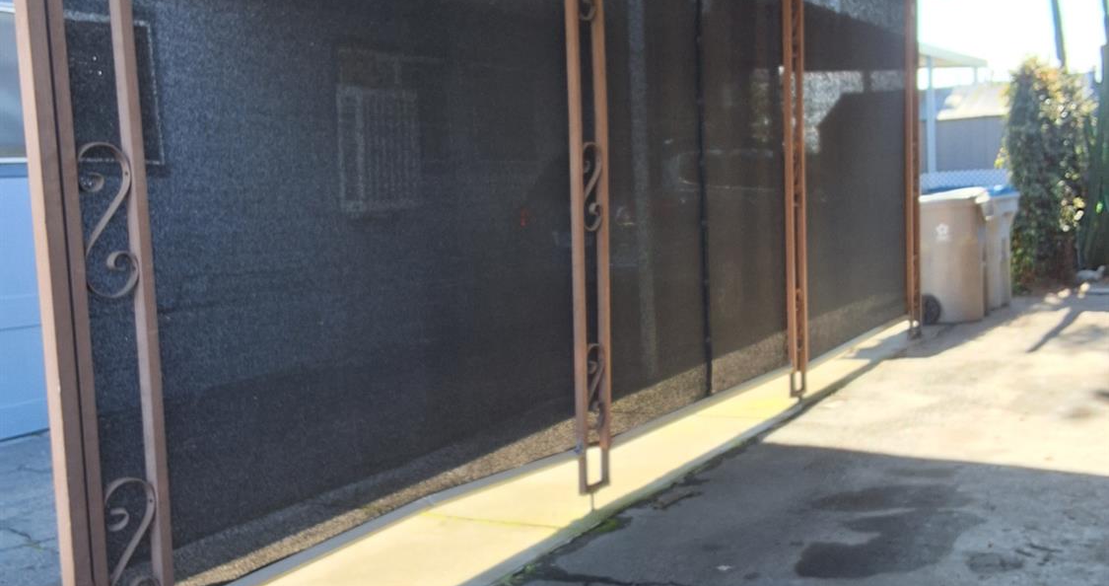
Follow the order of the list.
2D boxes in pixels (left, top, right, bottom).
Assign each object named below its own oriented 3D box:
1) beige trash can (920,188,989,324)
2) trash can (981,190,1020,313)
[{"bbox_3d":[3.392,-0.294,10.370,0.770,1.100,0.660,0,7,20],"label":"beige trash can"},{"bbox_3d":[3.859,-0.400,11.115,0.770,1.100,0.660,2,7,32],"label":"trash can"}]

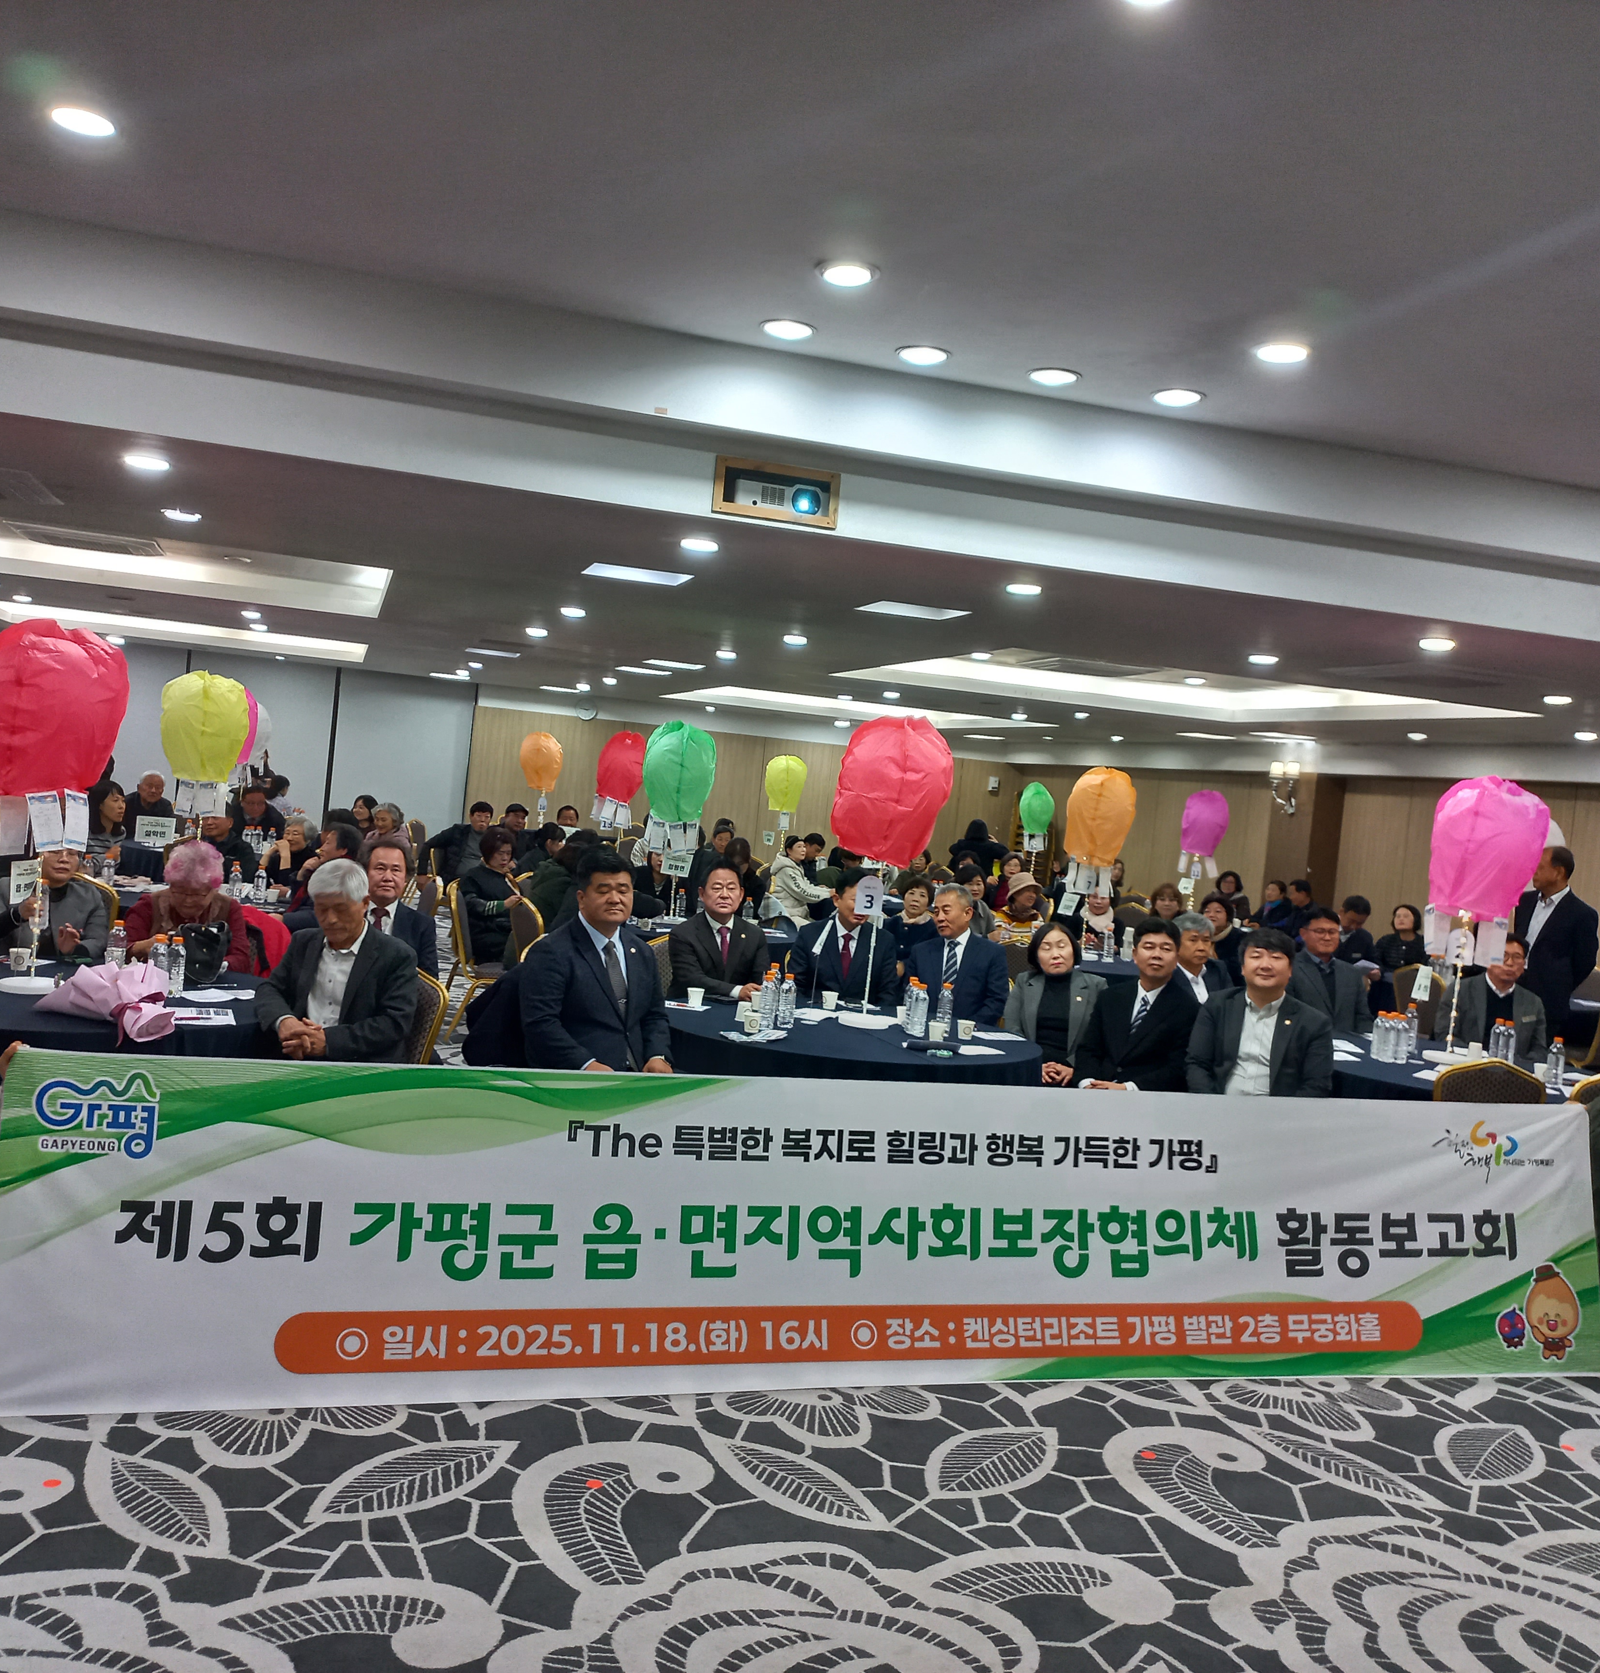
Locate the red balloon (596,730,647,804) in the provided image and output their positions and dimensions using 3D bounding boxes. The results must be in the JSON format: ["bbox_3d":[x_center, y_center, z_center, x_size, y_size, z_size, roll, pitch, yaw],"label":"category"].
[{"bbox_3d":[-1.555,-0.611,14.200,0.460,0.630,0.460,8,2,-6],"label":"red balloon"}]

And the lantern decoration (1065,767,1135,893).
[{"bbox_3d":[2.090,-0.030,11.200,0.490,0.880,0.490,5,2,-17],"label":"lantern decoration"}]

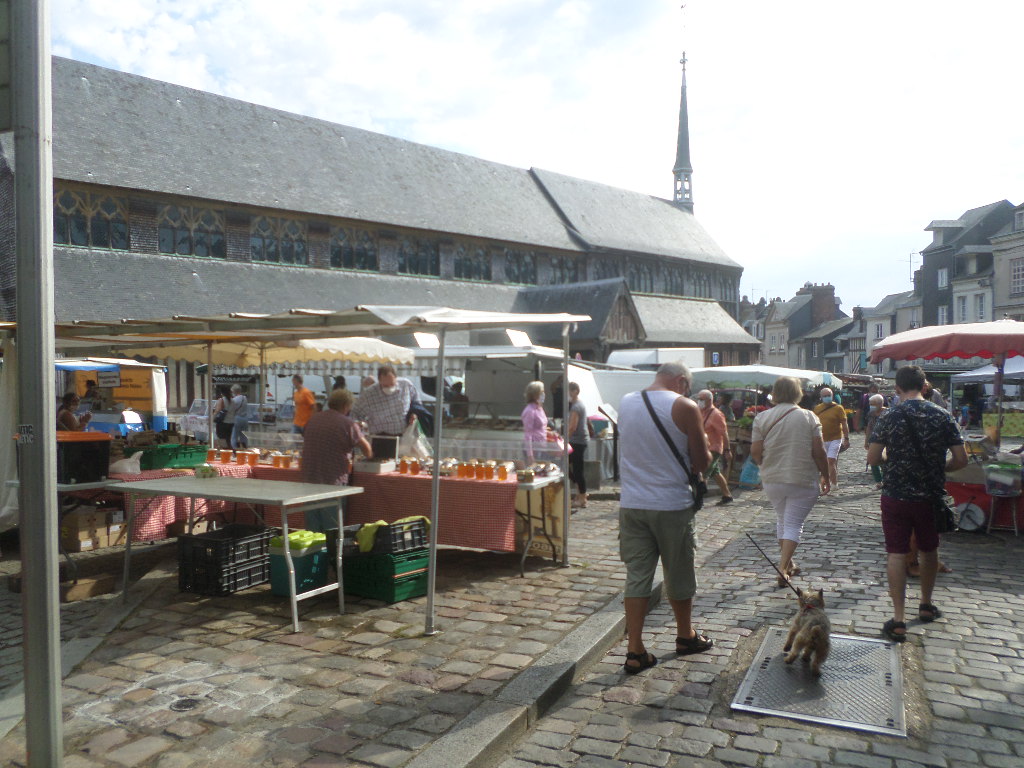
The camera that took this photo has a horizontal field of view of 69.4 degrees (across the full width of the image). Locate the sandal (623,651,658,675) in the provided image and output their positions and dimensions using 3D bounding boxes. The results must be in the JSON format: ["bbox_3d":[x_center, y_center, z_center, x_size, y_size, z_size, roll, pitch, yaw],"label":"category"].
[{"bbox_3d":[0.715,1.541,4.100,0.105,0.100,0.270,-1,-2,33],"label":"sandal"}]

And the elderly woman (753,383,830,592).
[{"bbox_3d":[2.313,0.801,6.138,0.620,1.680,0.500,-1,-1,24],"label":"elderly woman"}]

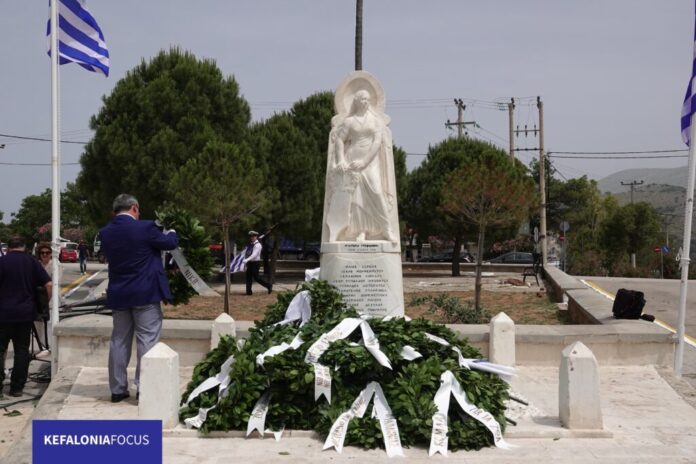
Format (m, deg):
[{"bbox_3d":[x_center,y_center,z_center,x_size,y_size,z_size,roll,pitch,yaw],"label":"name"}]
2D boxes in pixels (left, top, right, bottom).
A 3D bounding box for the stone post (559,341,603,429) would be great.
[{"bbox_3d":[1.645,1.065,4.623,0.230,0.595,0.230,0,-2,0],"label":"stone post"}]

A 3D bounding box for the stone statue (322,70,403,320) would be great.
[{"bbox_3d":[0.142,-0.132,6.760,0.880,3.088,0.660,0,-2,0],"label":"stone statue"}]

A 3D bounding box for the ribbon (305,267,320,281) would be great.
[{"bbox_3d":[-0.361,0.422,6.689,0.170,0.150,0.100,0,-2,0],"label":"ribbon"}]

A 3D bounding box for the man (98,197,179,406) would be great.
[{"bbox_3d":[-1.767,0.561,5.543,0.600,1.760,0.580,-1,-2,25],"label":"man"}]

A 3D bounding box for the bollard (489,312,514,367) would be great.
[{"bbox_3d":[1.663,1.154,7.002,0.230,0.595,0.230,0,-2,0],"label":"bollard"}]

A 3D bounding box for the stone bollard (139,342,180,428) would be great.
[{"bbox_3d":[-1.330,1.065,4.623,0.230,0.595,0.230,0,-2,0],"label":"stone bollard"}]

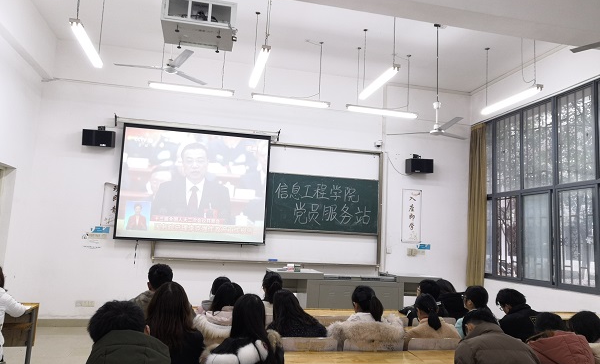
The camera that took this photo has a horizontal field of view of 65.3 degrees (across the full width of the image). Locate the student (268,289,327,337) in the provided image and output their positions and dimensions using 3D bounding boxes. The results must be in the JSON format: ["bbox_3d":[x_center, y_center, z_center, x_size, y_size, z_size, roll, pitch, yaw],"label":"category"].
[{"bbox_3d":[-0.076,1.518,4.029,0.520,1.180,0.720,4,-7,-12],"label":"student"}]

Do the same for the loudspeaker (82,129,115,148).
[{"bbox_3d":[-3.294,-0.693,7.636,0.460,0.260,0.260,5,-7,-16],"label":"loudspeaker"}]

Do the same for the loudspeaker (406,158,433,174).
[{"bbox_3d":[2.285,-0.276,8.830,0.460,0.260,0.260,3,-6,-4],"label":"loudspeaker"}]

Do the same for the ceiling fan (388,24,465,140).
[{"bbox_3d":[1.873,-1.408,6.433,1.300,1.558,1.300,5,-7,-12],"label":"ceiling fan"}]

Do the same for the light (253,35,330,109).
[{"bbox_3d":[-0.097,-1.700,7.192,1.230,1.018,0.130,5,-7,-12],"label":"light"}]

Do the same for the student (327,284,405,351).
[{"bbox_3d":[0.486,1.538,4.172,0.640,1.230,0.720,4,-7,-12],"label":"student"}]

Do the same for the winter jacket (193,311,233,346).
[{"bbox_3d":[-0.587,1.349,3.748,0.580,0.580,0.460,4,-7,-12],"label":"winter jacket"}]

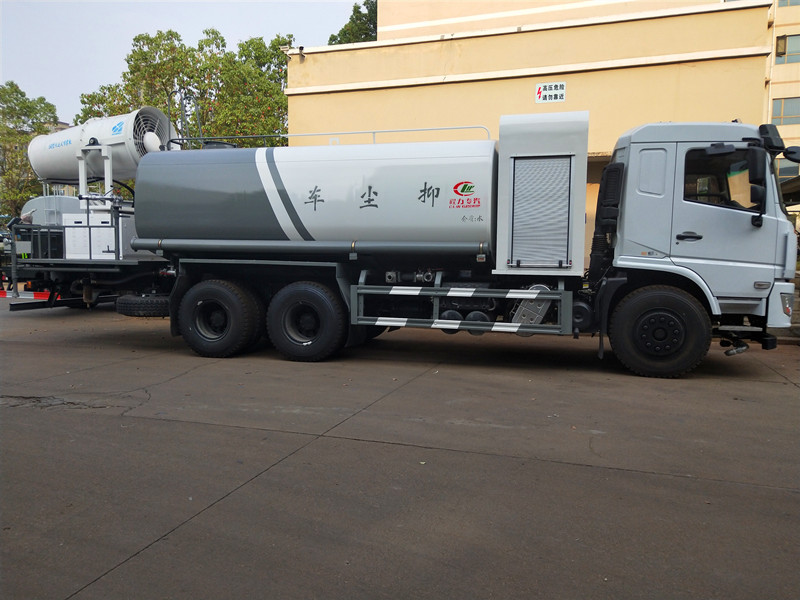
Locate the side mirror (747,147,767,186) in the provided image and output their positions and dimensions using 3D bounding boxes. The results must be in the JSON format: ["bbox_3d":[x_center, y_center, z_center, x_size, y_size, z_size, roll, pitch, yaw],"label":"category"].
[{"bbox_3d":[3.708,-1.392,6.001,0.130,0.410,0.210,4,6,33],"label":"side mirror"}]

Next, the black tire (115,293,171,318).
[{"bbox_3d":[-4.031,0.090,9.426,1.070,0.280,1.070,2,5,13],"label":"black tire"}]

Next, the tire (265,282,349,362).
[{"bbox_3d":[-1.223,0.277,7.678,1.070,1.070,0.290,2,5,13],"label":"tire"}]

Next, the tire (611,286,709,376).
[{"bbox_3d":[3.023,0.401,6.740,1.070,1.070,0.290,2,5,13],"label":"tire"}]

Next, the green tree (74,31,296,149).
[{"bbox_3d":[-6.569,-4.112,17.836,6.300,8.008,5.800,2,5,13],"label":"green tree"}]

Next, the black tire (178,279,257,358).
[{"bbox_3d":[-2.536,0.237,7.990,1.070,1.070,0.290,2,5,13],"label":"black tire"}]

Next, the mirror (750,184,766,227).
[{"bbox_3d":[3.751,-0.990,6.054,0.140,0.420,0.190,4,6,33],"label":"mirror"}]

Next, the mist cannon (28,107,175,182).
[{"bbox_3d":[-4.867,-2.410,9.422,2.350,1.130,1.060,-2,4,19],"label":"mist cannon"}]

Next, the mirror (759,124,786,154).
[{"bbox_3d":[3.959,-1.716,6.141,0.210,0.280,0.220,2,5,13],"label":"mirror"}]

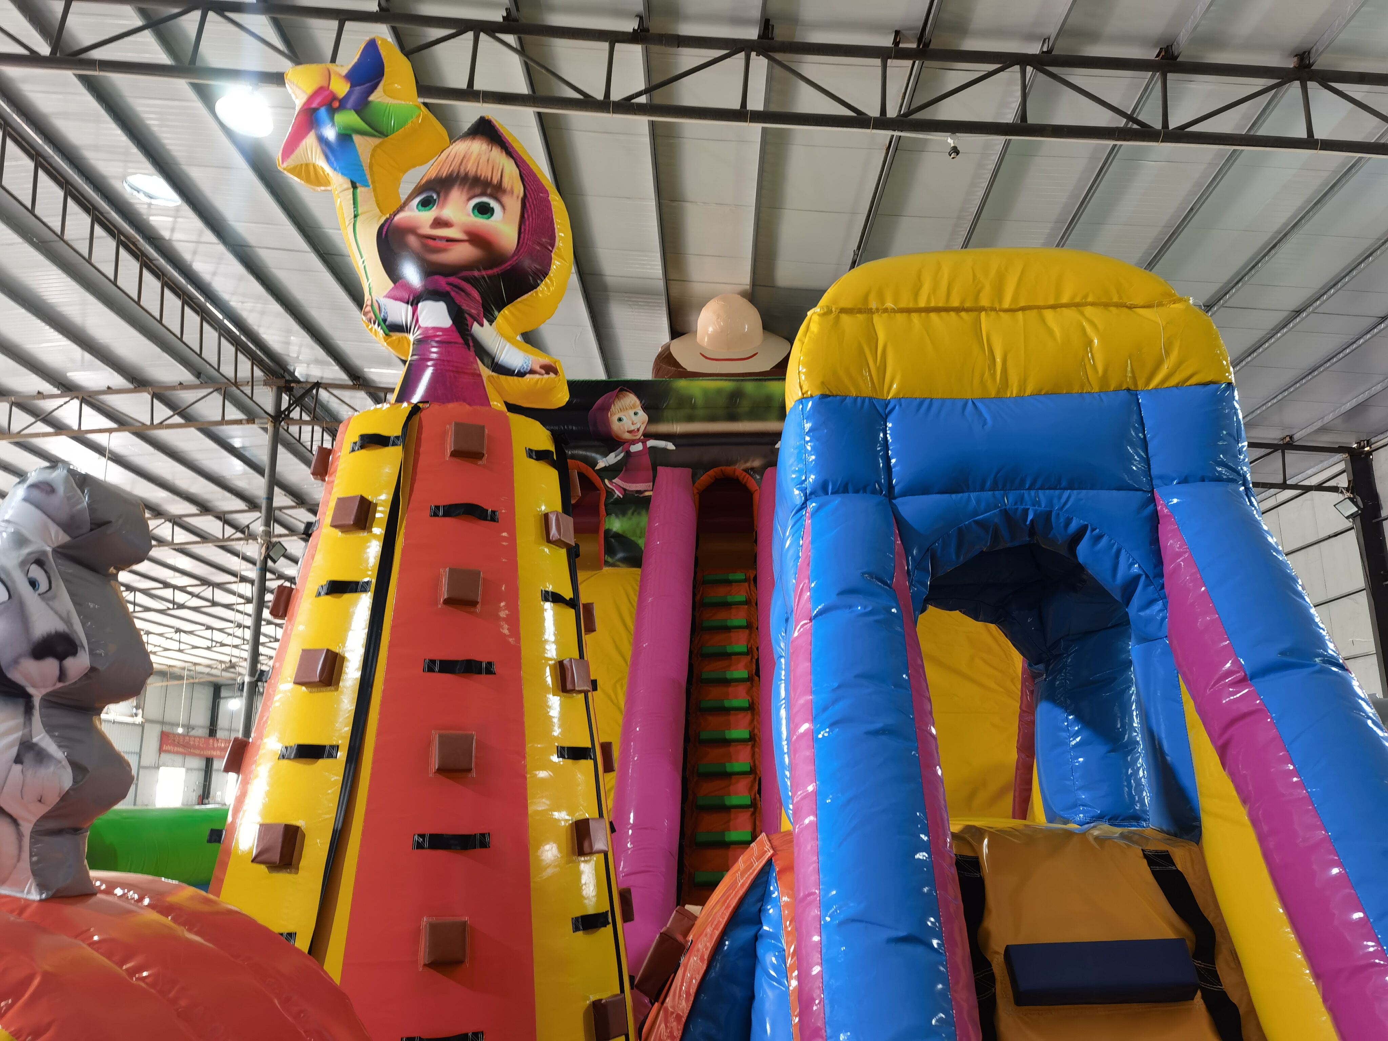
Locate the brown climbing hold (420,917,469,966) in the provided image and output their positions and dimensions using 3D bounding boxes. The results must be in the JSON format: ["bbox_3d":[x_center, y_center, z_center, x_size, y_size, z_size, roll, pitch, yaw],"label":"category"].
[{"bbox_3d":[-0.855,1.442,3.712,0.145,0.145,0.085,4,-23,-17],"label":"brown climbing hold"}]

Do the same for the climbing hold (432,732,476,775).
[{"bbox_3d":[-0.876,0.851,3.958,0.145,0.145,0.085,4,-23,-17],"label":"climbing hold"}]

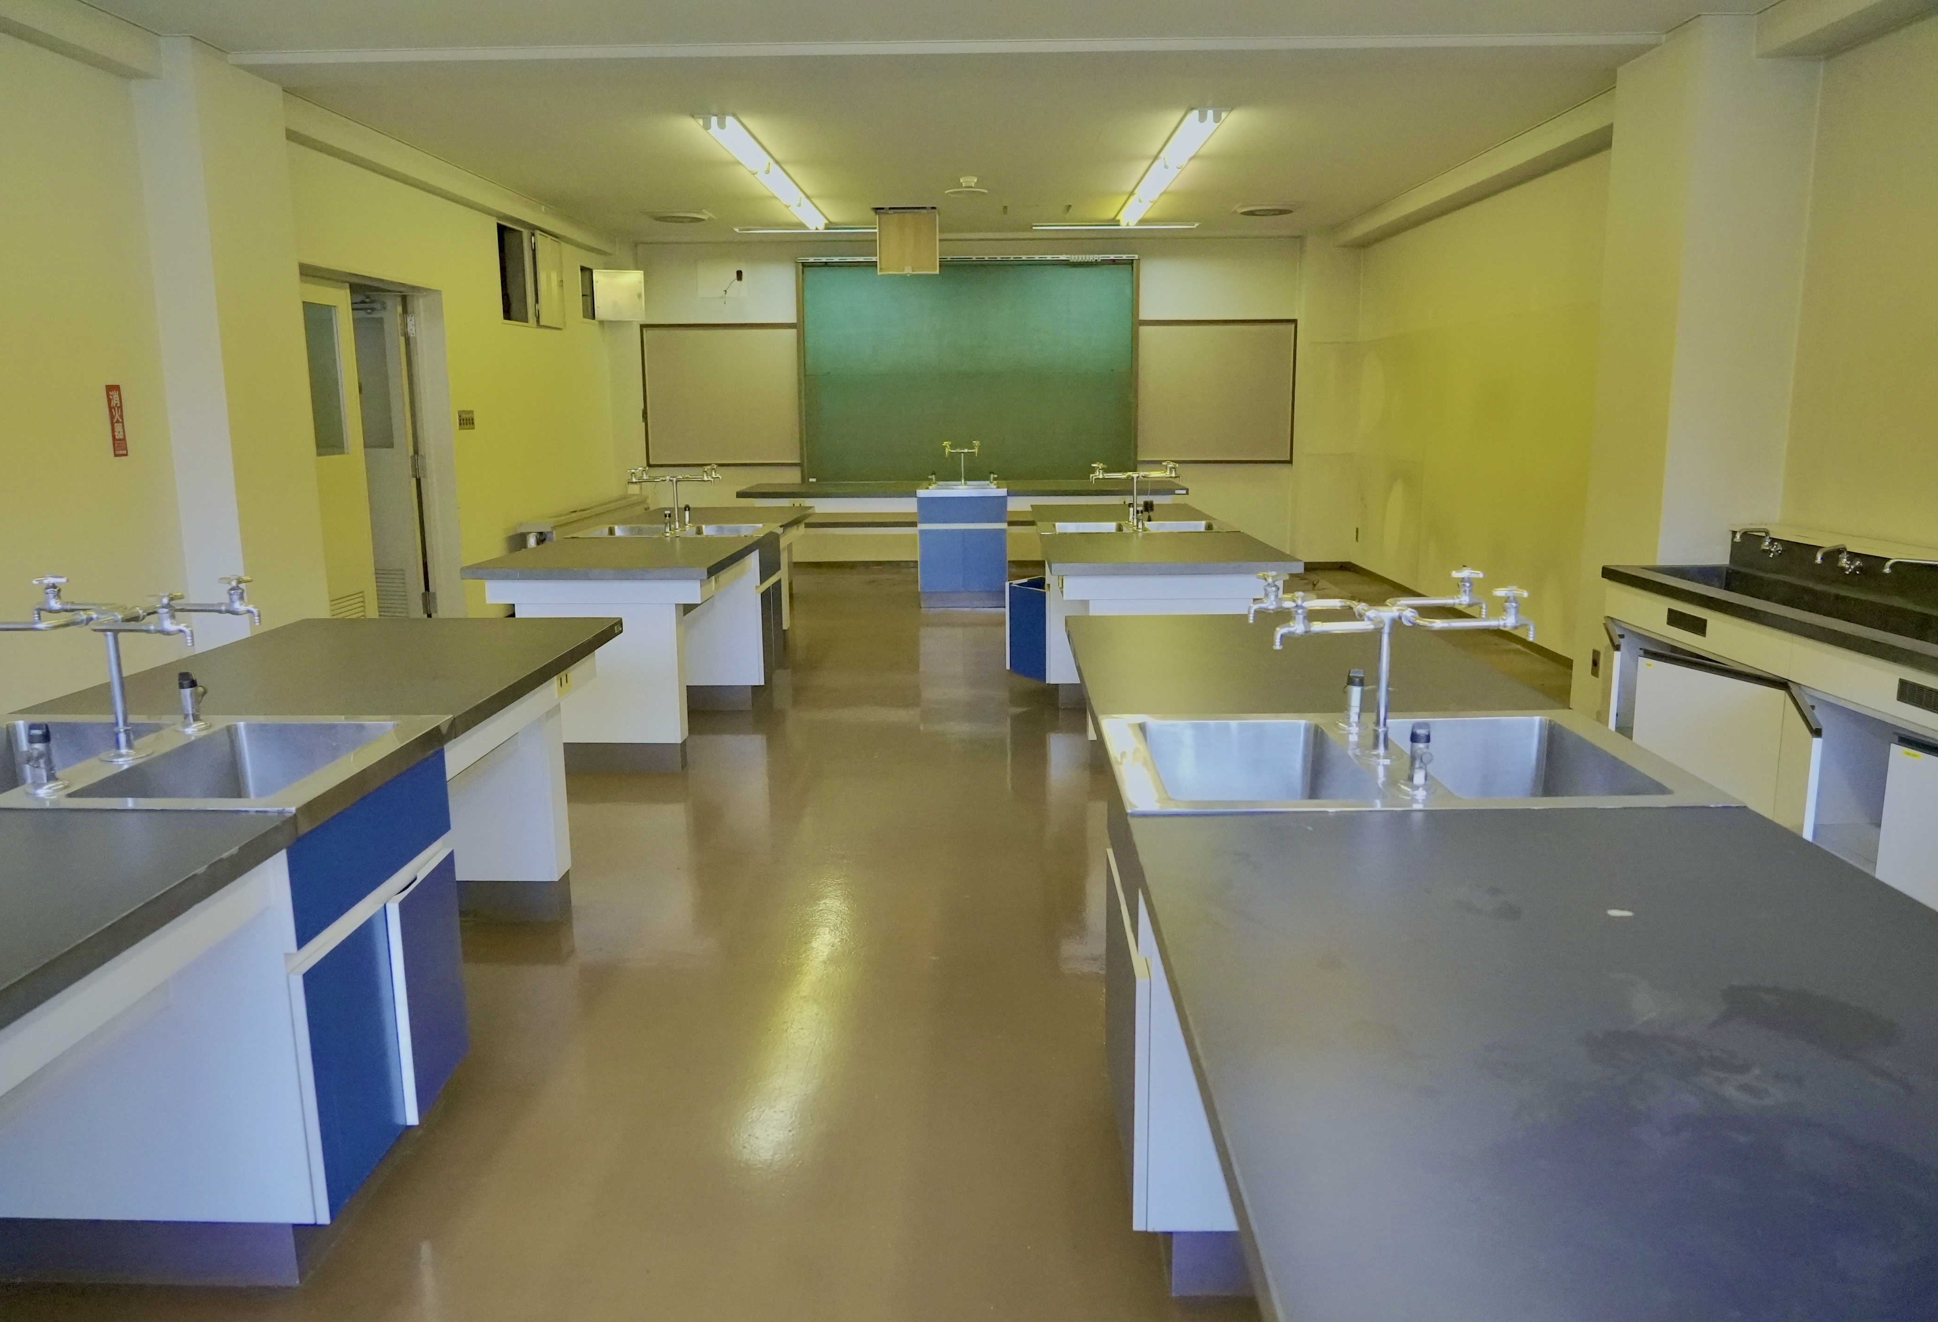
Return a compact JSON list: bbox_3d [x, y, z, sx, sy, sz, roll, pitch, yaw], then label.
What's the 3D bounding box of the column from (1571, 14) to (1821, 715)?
[{"bbox_3d":[2.847,-1.033,5.247,0.451,2.715,0.644,0,11,1],"label":"column"}]

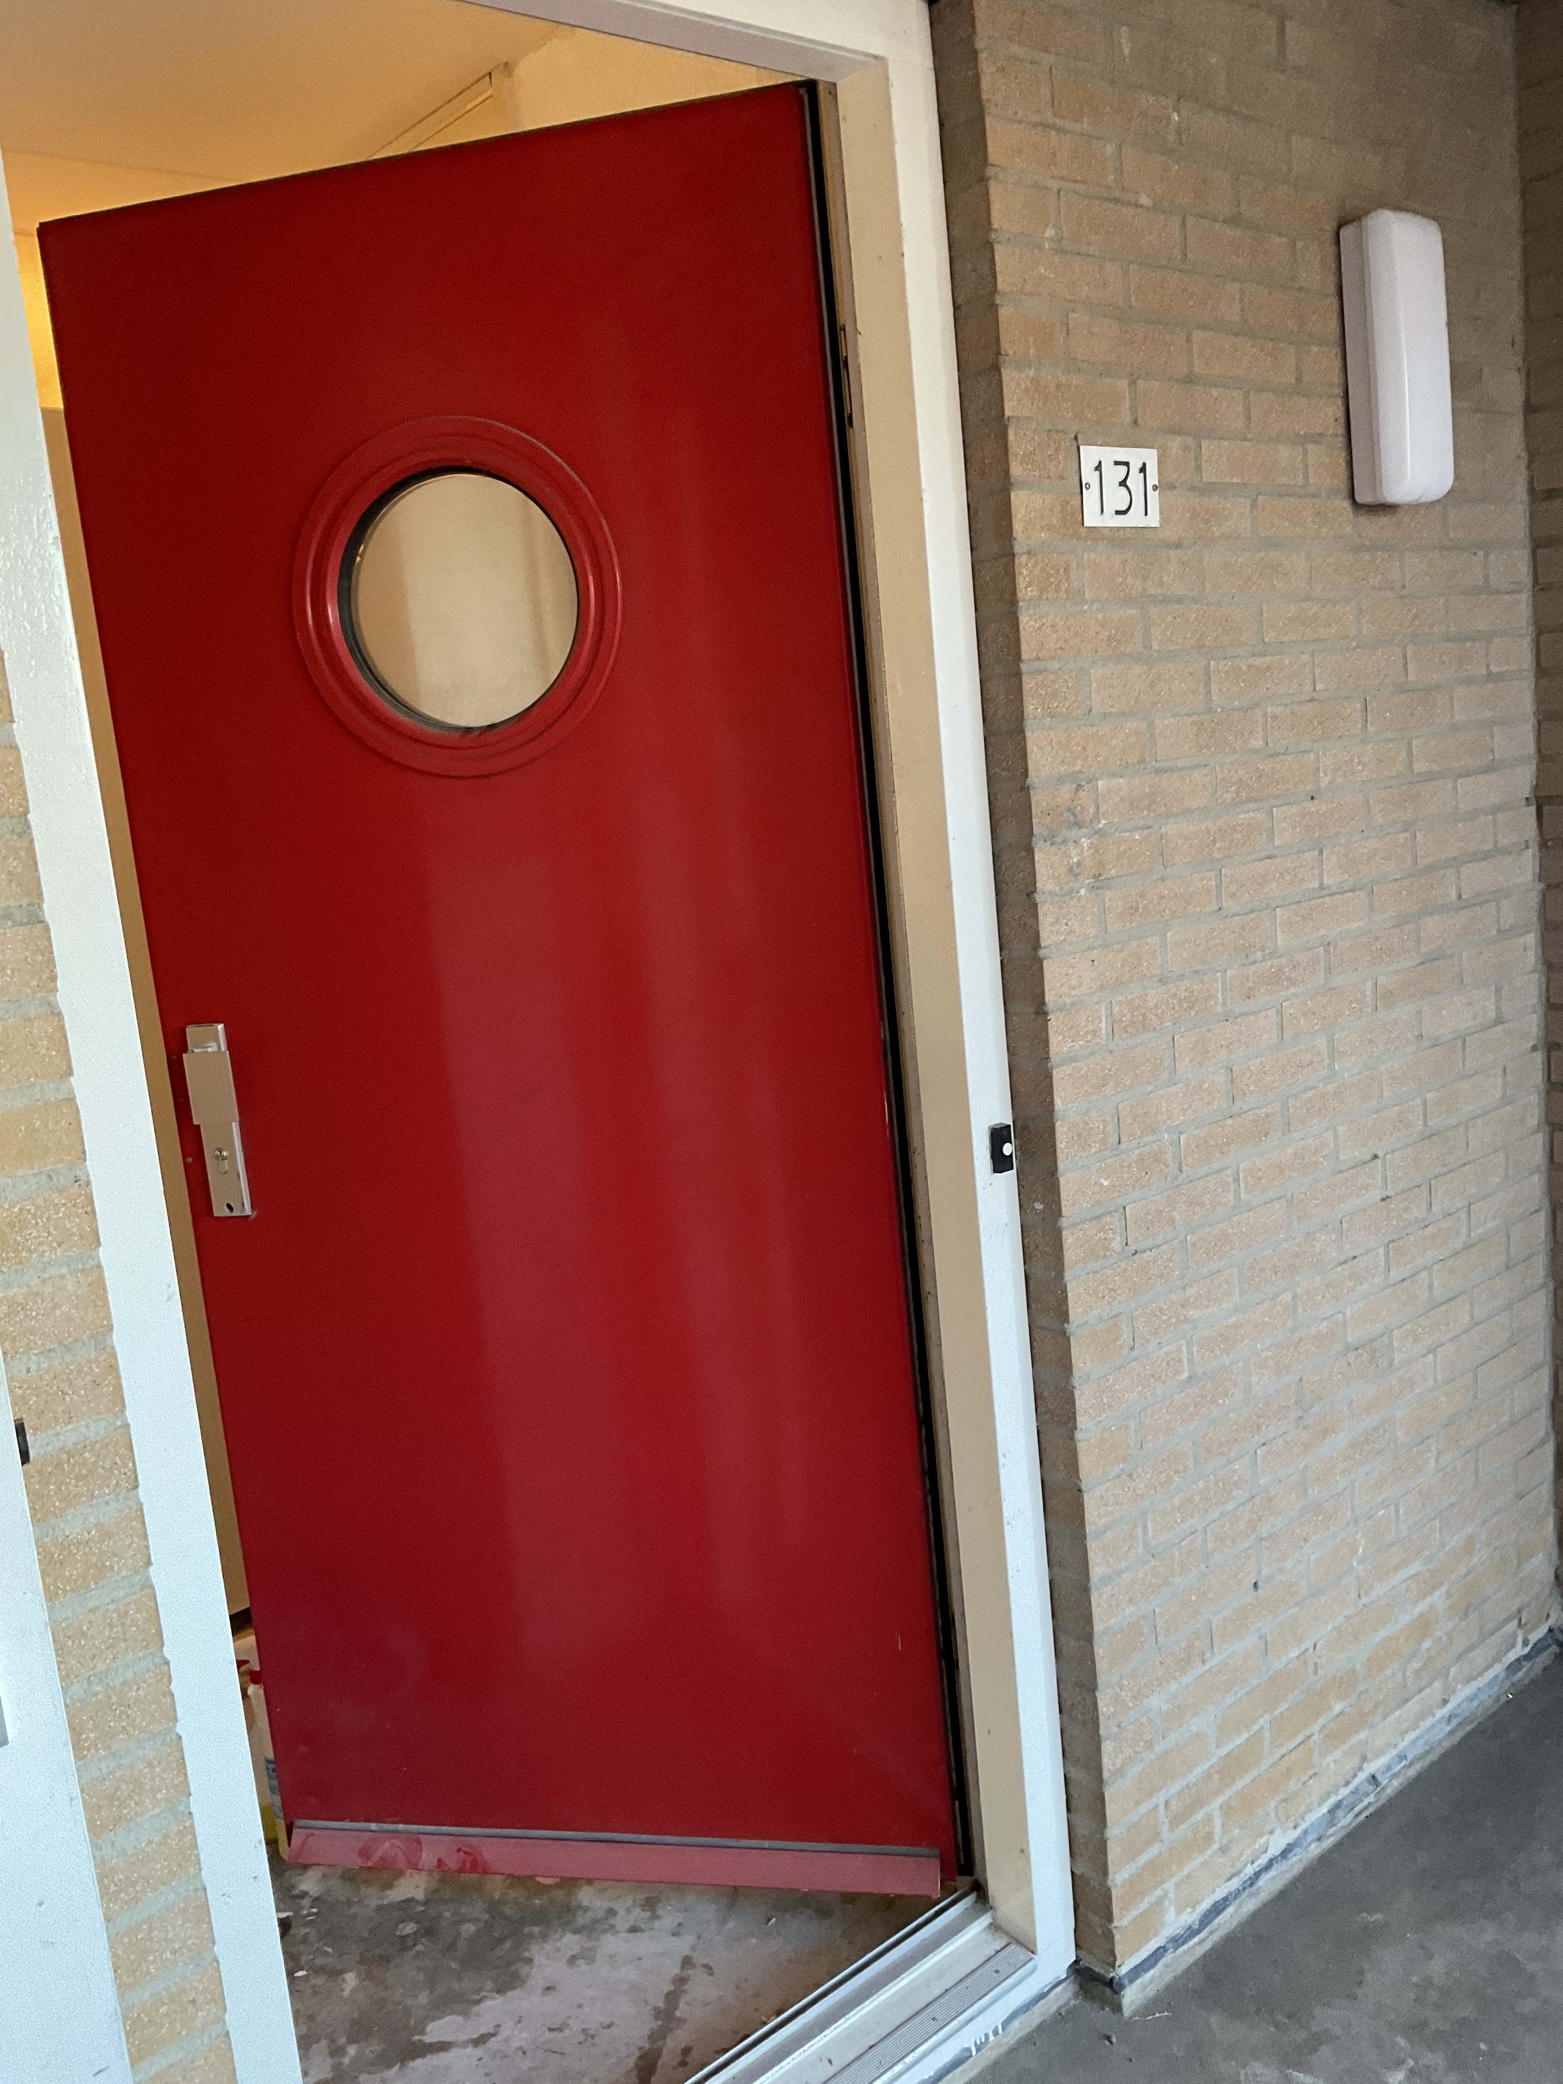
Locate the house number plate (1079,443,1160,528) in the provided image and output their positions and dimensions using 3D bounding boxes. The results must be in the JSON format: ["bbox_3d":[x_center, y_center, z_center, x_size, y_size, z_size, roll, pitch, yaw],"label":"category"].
[{"bbox_3d":[0.378,-0.616,1.939,0.134,0.084,0.006,-13,12,-39],"label":"house number plate"}]

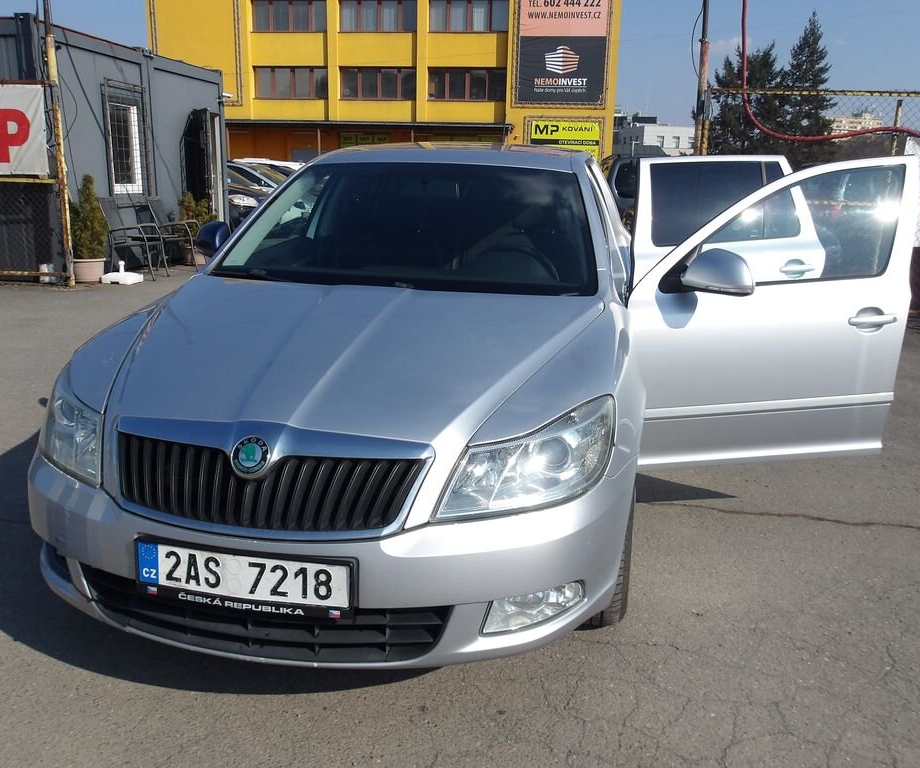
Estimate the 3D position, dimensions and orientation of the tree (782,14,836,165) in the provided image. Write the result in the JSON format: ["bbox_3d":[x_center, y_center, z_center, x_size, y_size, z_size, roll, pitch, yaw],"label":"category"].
[{"bbox_3d":[20.410,-16.037,47.388,3.364,11.185,3.364,4,15,11],"label":"tree"}]

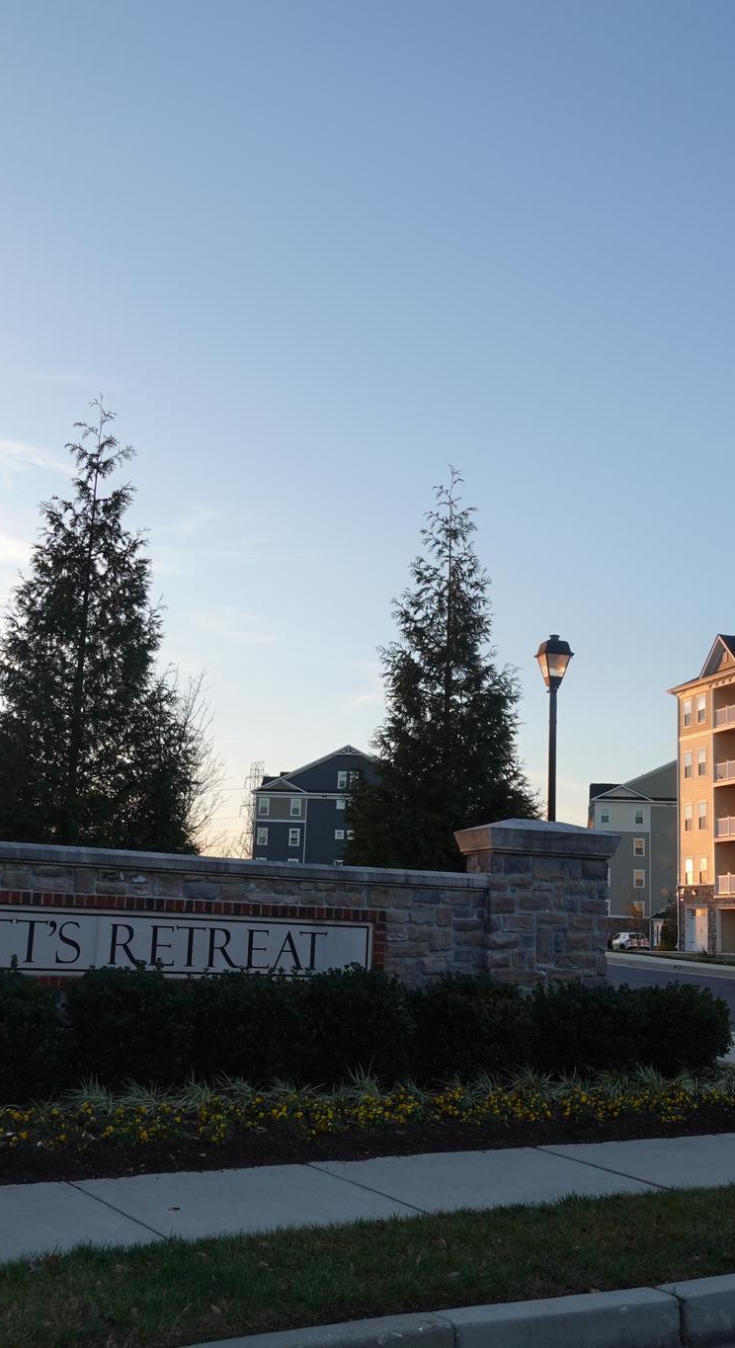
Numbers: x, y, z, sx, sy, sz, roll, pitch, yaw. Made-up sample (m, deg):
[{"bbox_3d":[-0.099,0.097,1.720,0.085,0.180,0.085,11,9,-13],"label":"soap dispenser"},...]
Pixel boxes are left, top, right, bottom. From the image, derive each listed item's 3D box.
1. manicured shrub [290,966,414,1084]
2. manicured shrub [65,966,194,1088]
[{"bbox_3d":[-0.140,2.718,10.346,0.900,0.920,0.850,2,-11,0],"label":"manicured shrub"},{"bbox_3d":[-1.558,2.329,8.836,0.837,0.789,0.837,9,-13,-32],"label":"manicured shrub"}]

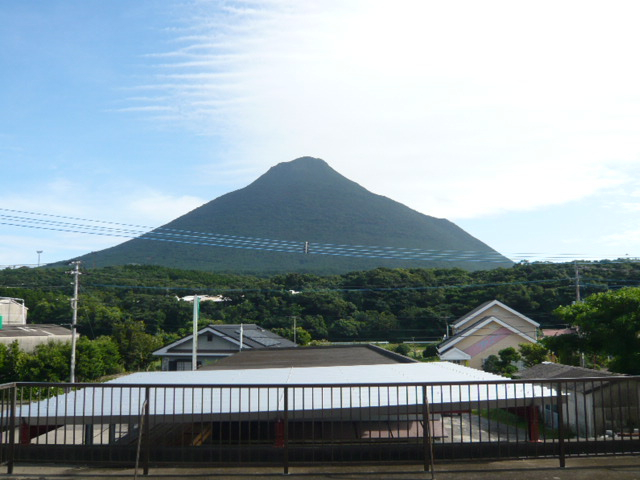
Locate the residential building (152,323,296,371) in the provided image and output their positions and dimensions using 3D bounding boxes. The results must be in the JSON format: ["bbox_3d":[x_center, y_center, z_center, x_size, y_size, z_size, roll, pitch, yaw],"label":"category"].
[{"bbox_3d":[-9.249,11.378,52.740,13.300,5.480,9.500,-1,-5,6],"label":"residential building"}]

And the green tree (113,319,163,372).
[{"bbox_3d":[-19.018,11.326,53.720,5.100,5.890,5.000,0,-5,0],"label":"green tree"}]

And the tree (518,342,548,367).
[{"bbox_3d":[18.981,10.800,45.839,2.700,3.400,2.600,0,-5,0],"label":"tree"}]

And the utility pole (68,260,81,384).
[{"bbox_3d":[-21.131,7.657,44.456,1.100,11.450,0.500,0,-5,0],"label":"utility pole"}]

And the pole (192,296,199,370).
[{"bbox_3d":[-10.275,8.608,42.611,0.450,8.200,0.400,0,-5,0],"label":"pole"}]

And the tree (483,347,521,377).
[{"bbox_3d":[15.437,10.843,43.829,3.100,3.600,3.000,0,-5,0],"label":"tree"}]

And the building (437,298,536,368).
[{"bbox_3d":[17.010,10.007,52.131,9.200,7.780,9.500,-1,-6,9],"label":"building"}]

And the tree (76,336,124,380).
[{"bbox_3d":[-19.489,11.039,45.765,4.200,4.950,4.200,0,-5,0],"label":"tree"}]

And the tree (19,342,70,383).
[{"bbox_3d":[-24.377,11.233,45.780,4.400,4.630,4.200,0,-5,0],"label":"tree"}]

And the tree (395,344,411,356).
[{"bbox_3d":[10.523,14.169,65.919,2.000,1.700,2.000,0,-5,0],"label":"tree"}]

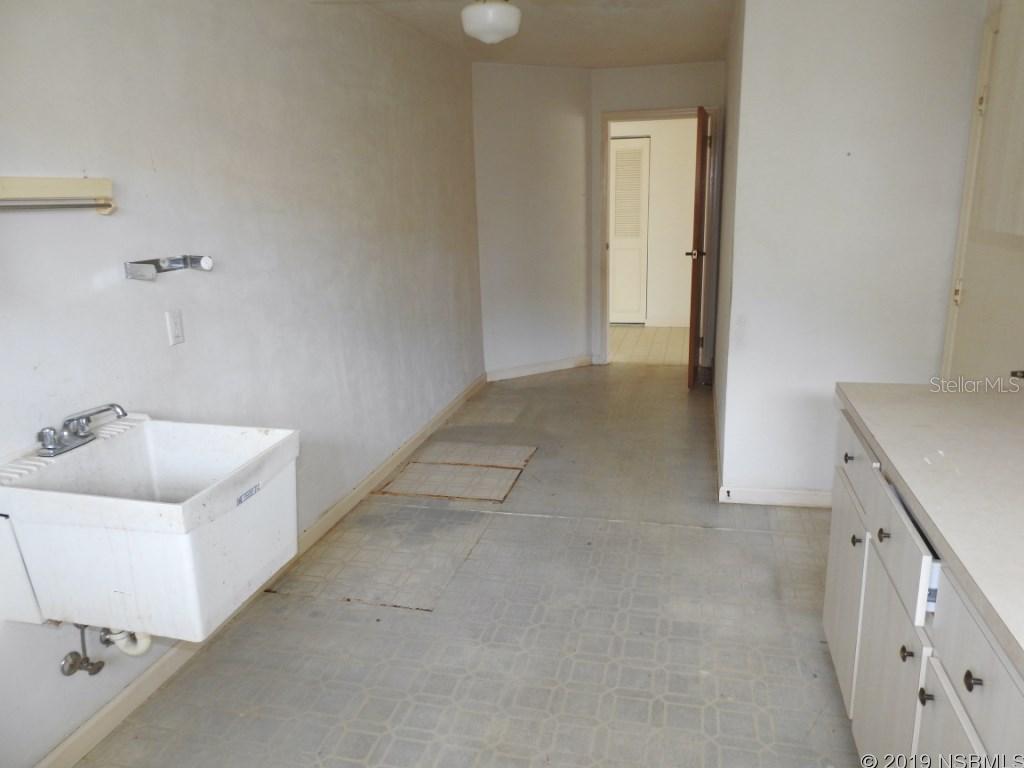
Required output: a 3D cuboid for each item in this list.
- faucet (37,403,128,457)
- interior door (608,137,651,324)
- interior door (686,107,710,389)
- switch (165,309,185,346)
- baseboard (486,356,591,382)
[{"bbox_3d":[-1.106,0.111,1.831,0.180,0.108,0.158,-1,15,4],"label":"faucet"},{"bbox_3d":[1.261,-1.644,7.754,0.455,1.980,0.035,2,16,14],"label":"interior door"},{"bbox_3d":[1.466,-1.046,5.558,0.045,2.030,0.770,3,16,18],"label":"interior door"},{"bbox_3d":[-1.104,-0.184,2.333,0.010,0.113,0.068,2,16,14],"label":"switch"},{"bbox_3d":[0.255,-0.133,6.100,1.035,0.085,0.015,-10,17,-26],"label":"baseboard"}]

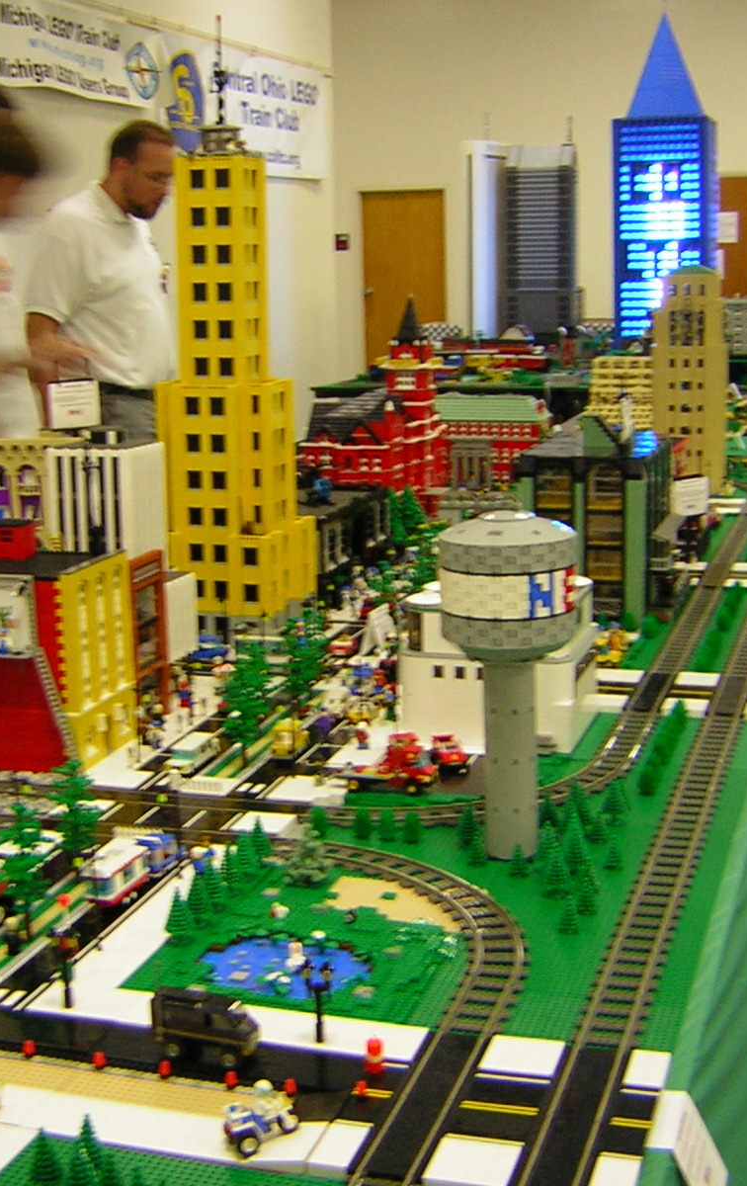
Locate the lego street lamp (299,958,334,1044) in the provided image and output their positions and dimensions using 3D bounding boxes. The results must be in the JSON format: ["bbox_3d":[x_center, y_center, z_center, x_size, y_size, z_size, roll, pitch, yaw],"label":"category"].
[{"bbox_3d":[-0.052,0.382,1.547,0.034,0.083,0.012,1,12,17],"label":"lego street lamp"}]

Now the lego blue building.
[{"bbox_3d":[2.206,-3.052,12.345,0.690,2.446,0.690,2,12,17],"label":"lego blue building"}]

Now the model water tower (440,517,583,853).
[{"bbox_3d":[0.168,0.111,1.976,0.163,0.418,0.163,2,12,17],"label":"model water tower"}]

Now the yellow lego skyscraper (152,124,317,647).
[{"bbox_3d":[-0.281,-0.425,3.255,0.242,0.977,0.258,2,12,17],"label":"yellow lego skyscraper"}]

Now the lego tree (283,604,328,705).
[{"bbox_3d":[-0.115,0.110,2.606,0.070,0.172,0.070,2,12,17],"label":"lego tree"}]

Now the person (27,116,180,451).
[{"bbox_3d":[-0.655,-0.283,4.267,0.400,1.819,0.520,0,11,7],"label":"person"}]

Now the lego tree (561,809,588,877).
[{"bbox_3d":[0.235,0.295,1.923,0.031,0.074,0.031,2,12,17],"label":"lego tree"}]

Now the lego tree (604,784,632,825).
[{"bbox_3d":[0.316,0.269,2.140,0.034,0.064,0.034,1,12,17],"label":"lego tree"}]

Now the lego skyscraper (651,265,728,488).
[{"bbox_3d":[0.964,-0.642,4.963,0.200,0.660,0.240,2,12,17],"label":"lego skyscraper"}]

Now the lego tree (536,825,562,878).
[{"bbox_3d":[0.210,0.305,1.977,0.034,0.064,0.034,1,12,17],"label":"lego tree"}]

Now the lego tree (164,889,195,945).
[{"bbox_3d":[-0.217,0.354,1.815,0.034,0.064,0.034,-2,11,0],"label":"lego tree"}]

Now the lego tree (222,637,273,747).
[{"bbox_3d":[-0.187,0.154,2.368,0.068,0.174,0.066,2,12,17],"label":"lego tree"}]

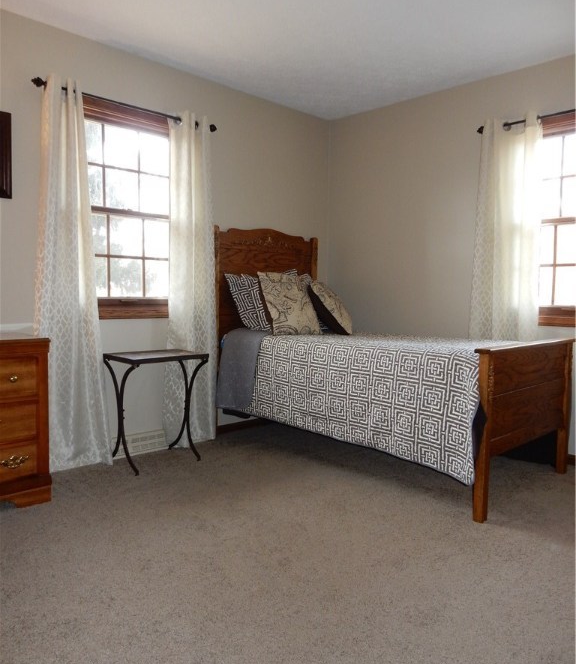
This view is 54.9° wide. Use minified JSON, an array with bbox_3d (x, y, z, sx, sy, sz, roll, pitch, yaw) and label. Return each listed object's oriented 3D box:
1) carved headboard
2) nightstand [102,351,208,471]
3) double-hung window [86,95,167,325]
[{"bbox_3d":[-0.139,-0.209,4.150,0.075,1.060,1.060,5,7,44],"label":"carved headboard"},{"bbox_3d":[-0.768,0.464,3.285,0.470,0.660,0.350,-4,6,-41],"label":"nightstand"},{"bbox_3d":[-0.980,-0.703,3.364,0.110,1.250,0.840,5,7,44],"label":"double-hung window"}]

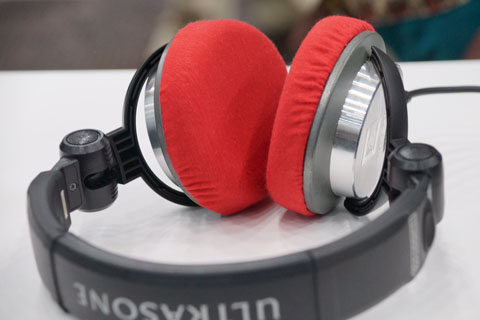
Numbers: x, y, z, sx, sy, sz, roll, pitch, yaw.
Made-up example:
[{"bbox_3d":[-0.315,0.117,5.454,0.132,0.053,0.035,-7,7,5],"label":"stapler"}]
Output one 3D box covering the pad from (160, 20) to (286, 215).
[{"bbox_3d":[-0.001,-0.023,0.797,0.024,0.097,0.096,-9,18,33],"label":"pad"}]

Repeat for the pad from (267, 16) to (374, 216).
[{"bbox_3d":[0.037,-0.023,0.774,0.024,0.097,0.096,17,30,17],"label":"pad"}]

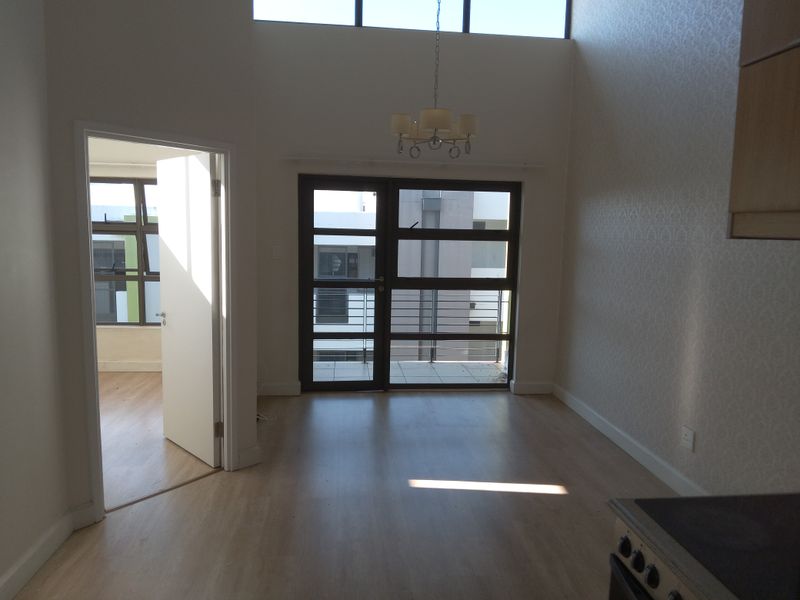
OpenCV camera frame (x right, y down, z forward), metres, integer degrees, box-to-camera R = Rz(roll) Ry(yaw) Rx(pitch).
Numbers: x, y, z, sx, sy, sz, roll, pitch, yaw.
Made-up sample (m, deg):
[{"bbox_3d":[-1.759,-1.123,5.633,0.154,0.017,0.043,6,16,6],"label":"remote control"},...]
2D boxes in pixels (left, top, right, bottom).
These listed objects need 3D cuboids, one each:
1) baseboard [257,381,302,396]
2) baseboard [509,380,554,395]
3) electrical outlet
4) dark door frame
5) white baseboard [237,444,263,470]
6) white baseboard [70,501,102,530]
[{"bbox_3d":[-1.149,0.846,5.469,0.428,0.120,0.020,1,7,-6],"label":"baseboard"},{"bbox_3d":[1.312,0.872,5.711,0.405,0.120,0.020,1,7,-6],"label":"baseboard"},{"bbox_3d":[1.734,0.839,3.498,0.015,0.117,0.112,1,7,-6],"label":"electrical outlet"},{"bbox_3d":[0.096,-0.128,5.639,2.127,2.067,0.080,1,7,-6],"label":"dark door frame"},{"bbox_3d":[-1.002,1.051,3.847,0.020,0.120,0.173,7,9,39],"label":"white baseboard"},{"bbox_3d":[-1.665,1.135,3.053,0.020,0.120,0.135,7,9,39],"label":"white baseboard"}]

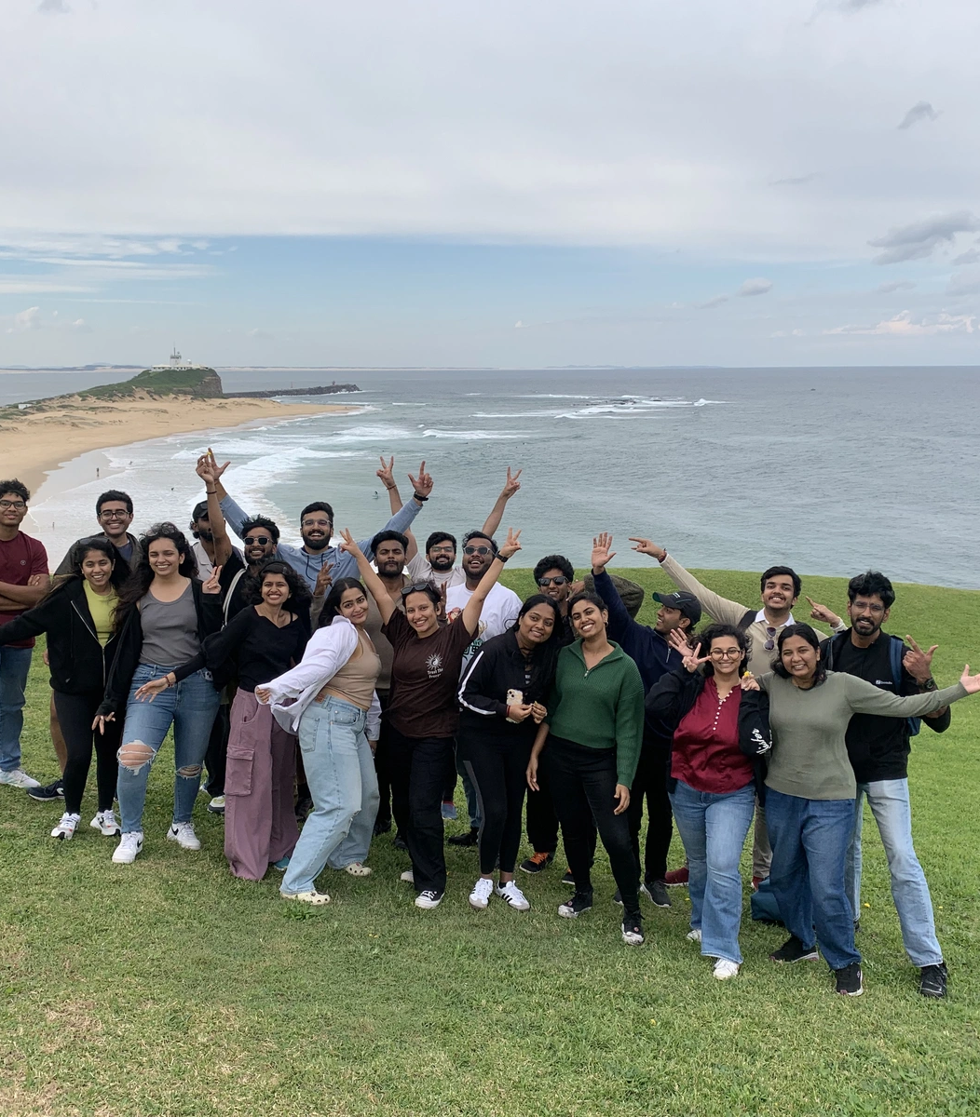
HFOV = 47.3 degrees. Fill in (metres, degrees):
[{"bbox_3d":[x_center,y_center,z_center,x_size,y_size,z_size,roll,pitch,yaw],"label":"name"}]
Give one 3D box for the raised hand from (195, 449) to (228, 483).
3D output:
[{"bbox_3d":[-1.386,-0.460,5.600,0.160,0.170,0.090,-5,10,-8],"label":"raised hand"}]

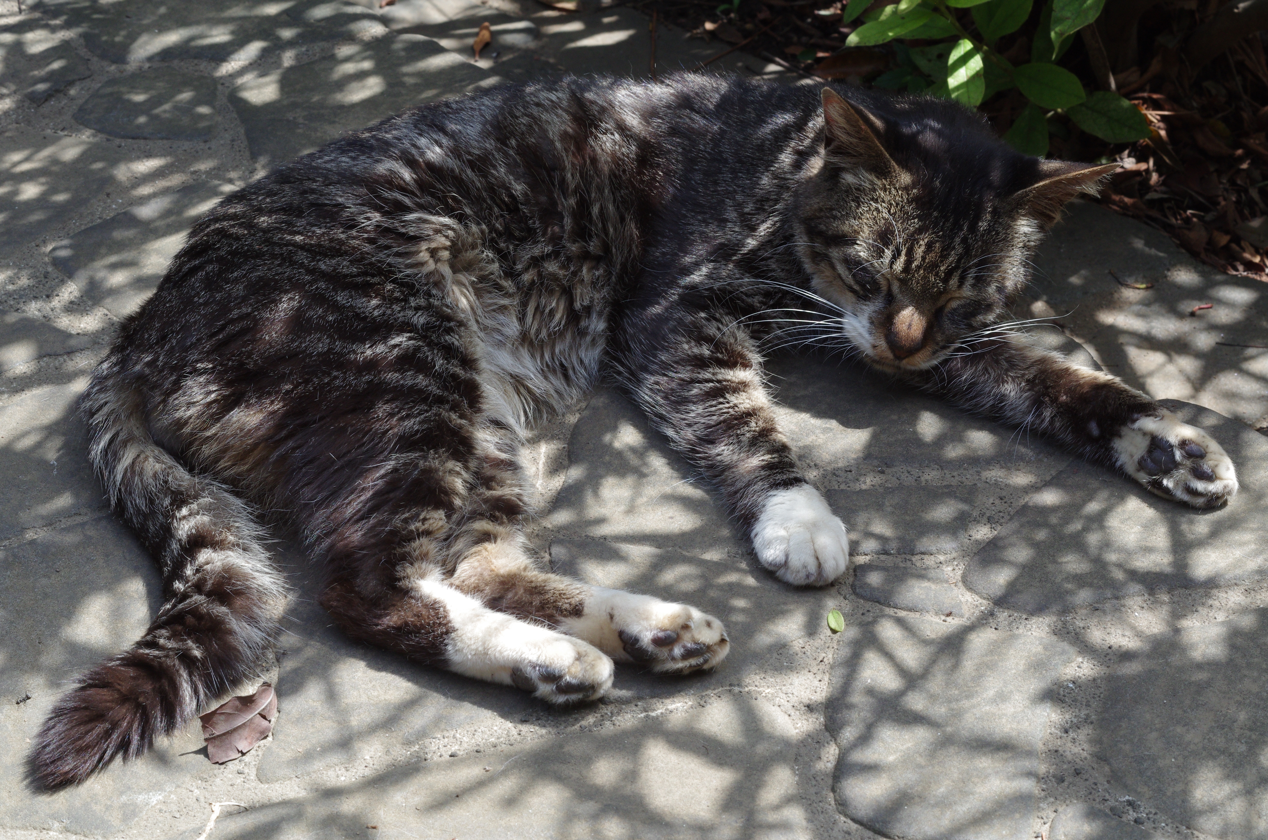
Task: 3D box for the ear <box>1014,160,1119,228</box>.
[{"bbox_3d":[0.195,-0.102,1.192,0.045,0.036,0.022,-22,51,12],"label":"ear"}]

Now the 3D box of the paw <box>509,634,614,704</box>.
[{"bbox_3d":[-0.028,0.095,1.007,0.044,0.028,0.029,15,45,15],"label":"paw"}]

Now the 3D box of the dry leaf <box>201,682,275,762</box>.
[{"bbox_3d":[-0.150,0.115,0.999,0.037,0.011,0.030,-32,52,-29],"label":"dry leaf"}]

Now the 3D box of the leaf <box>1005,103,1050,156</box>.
[{"bbox_3d":[0.183,-0.134,1.229,0.023,0.006,0.034,15,84,2],"label":"leaf"}]

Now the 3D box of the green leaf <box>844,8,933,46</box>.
[{"bbox_3d":[0.116,-0.178,1.196,0.044,0.007,0.019,-18,63,-16],"label":"green leaf"}]

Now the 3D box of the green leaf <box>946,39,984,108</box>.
[{"bbox_3d":[0.167,-0.175,1.327,0.020,0.036,0.010,3,31,5],"label":"green leaf"}]

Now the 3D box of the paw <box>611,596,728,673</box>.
[{"bbox_3d":[0.014,0.087,1.060,0.047,0.031,0.032,6,38,8],"label":"paw"}]

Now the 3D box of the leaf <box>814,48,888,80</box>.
[{"bbox_3d":[0.108,-0.177,1.311,0.040,0.009,0.020,-4,43,-4],"label":"leaf"}]

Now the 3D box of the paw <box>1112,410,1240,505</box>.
[{"bbox_3d":[0.224,0.016,1.091,0.056,0.029,0.034,27,49,26],"label":"paw"}]

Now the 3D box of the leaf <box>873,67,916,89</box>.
[{"bbox_3d":[0.127,-0.167,1.286,0.024,0.005,0.017,-12,44,-13],"label":"leaf"}]

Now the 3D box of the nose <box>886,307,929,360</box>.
[{"bbox_3d":[0.121,-0.038,1.167,0.018,0.018,0.015,15,33,0],"label":"nose"}]

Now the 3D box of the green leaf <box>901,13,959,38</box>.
[{"bbox_3d":[0.151,-0.201,1.344,0.035,0.012,0.020,-10,39,-13],"label":"green leaf"}]

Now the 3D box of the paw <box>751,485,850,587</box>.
[{"bbox_3d":[0.067,0.047,1.056,0.038,0.031,0.045,-9,44,-9],"label":"paw"}]

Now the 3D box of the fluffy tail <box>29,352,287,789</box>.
[{"bbox_3d":[-0.189,0.057,1.079,0.100,0.055,0.220,0,38,0],"label":"fluffy tail"}]

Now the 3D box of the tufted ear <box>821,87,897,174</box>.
[{"bbox_3d":[0.100,-0.129,1.178,0.036,0.045,0.022,-2,34,41],"label":"tufted ear"}]

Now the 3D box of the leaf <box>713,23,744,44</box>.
[{"bbox_3d":[0.053,-0.214,1.465,0.018,0.010,0.015,-10,39,-13],"label":"leaf"}]

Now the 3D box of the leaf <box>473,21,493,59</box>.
[{"bbox_3d":[-0.084,-0.211,1.462,0.012,0.009,0.030,9,39,11],"label":"leaf"}]

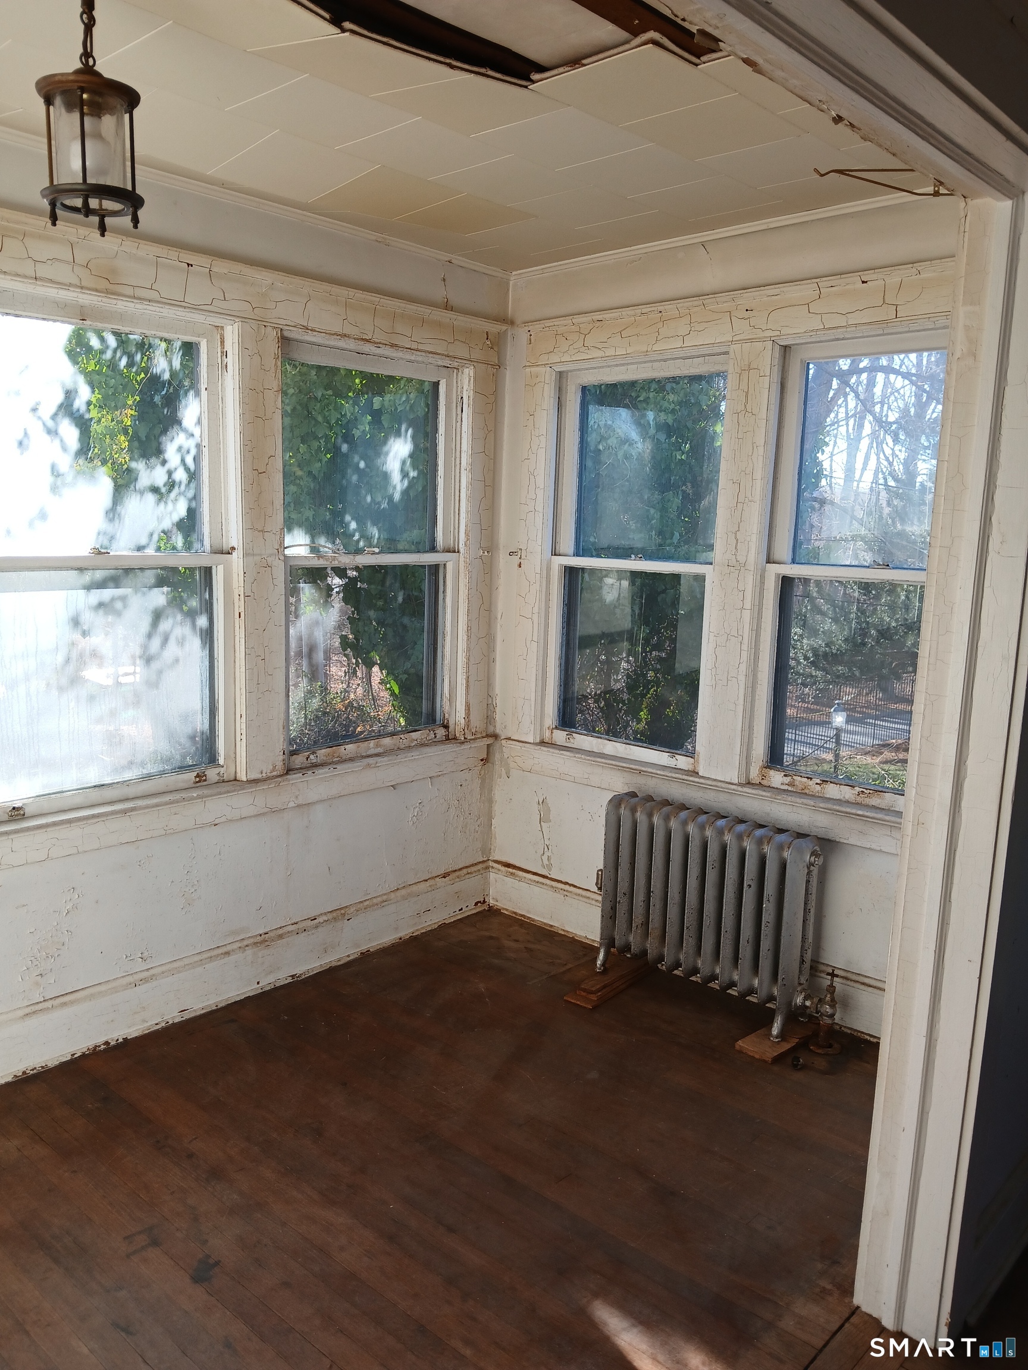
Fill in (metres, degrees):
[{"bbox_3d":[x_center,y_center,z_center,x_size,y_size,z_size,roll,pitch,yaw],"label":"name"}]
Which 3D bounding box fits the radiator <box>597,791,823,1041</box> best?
[{"bbox_3d":[0.589,0.683,3.175,0.695,0.577,0.190,9,11,41],"label":"radiator"}]

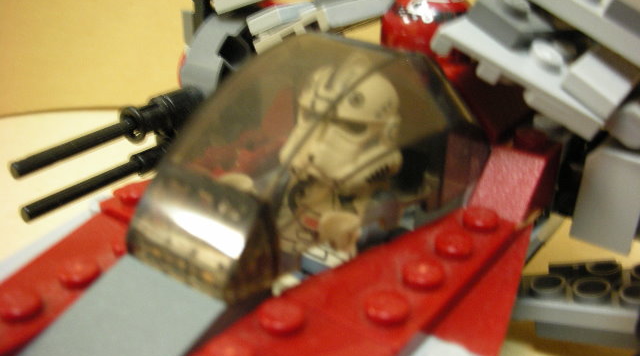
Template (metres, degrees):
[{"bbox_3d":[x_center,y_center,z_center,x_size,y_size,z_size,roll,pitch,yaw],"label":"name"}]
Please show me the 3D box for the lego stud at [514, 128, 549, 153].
[{"bbox_3d":[0.031,-0.006,0.097,0.005,0.002,0.005,16,30,34],"label":"lego stud"}]

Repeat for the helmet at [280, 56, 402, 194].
[{"bbox_3d":[0.003,-0.009,0.092,0.013,0.015,0.015,16,30,34],"label":"helmet"}]

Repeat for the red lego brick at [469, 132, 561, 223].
[{"bbox_3d":[0.029,0.000,0.096,0.008,0.011,0.016,16,30,34],"label":"red lego brick"}]

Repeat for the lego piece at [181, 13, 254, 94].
[{"bbox_3d":[-0.016,-0.020,0.109,0.008,0.013,0.013,16,30,34],"label":"lego piece"}]

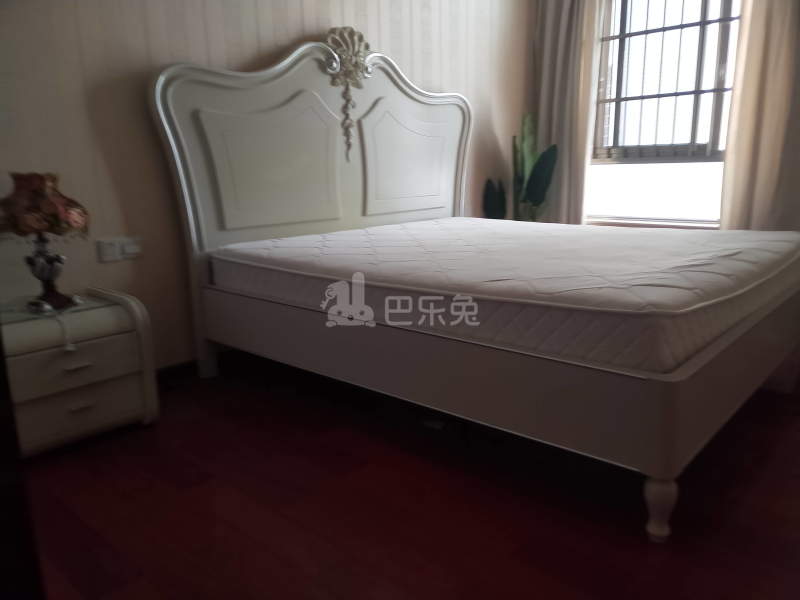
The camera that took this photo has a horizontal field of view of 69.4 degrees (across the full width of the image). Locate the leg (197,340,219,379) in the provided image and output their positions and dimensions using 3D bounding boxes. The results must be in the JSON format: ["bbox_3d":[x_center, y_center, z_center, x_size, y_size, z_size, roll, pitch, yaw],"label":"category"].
[{"bbox_3d":[-0.908,0.275,2.741,0.075,0.172,0.060,9,16,42],"label":"leg"}]

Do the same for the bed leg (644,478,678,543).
[{"bbox_3d":[0.642,0.515,1.422,0.078,0.153,0.078,9,16,42],"label":"bed leg"}]

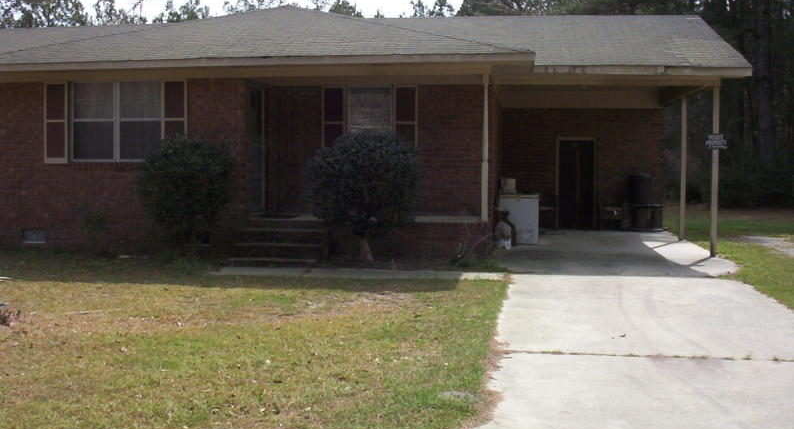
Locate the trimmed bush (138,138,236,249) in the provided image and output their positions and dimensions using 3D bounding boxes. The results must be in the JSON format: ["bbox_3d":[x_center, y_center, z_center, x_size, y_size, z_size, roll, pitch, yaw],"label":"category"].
[{"bbox_3d":[-3.252,-0.286,13.735,1.464,1.810,1.440,1,3,8],"label":"trimmed bush"}]

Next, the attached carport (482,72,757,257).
[{"bbox_3d":[4.028,-0.981,17.470,4.020,3.050,5.800,1,3,8],"label":"attached carport"}]

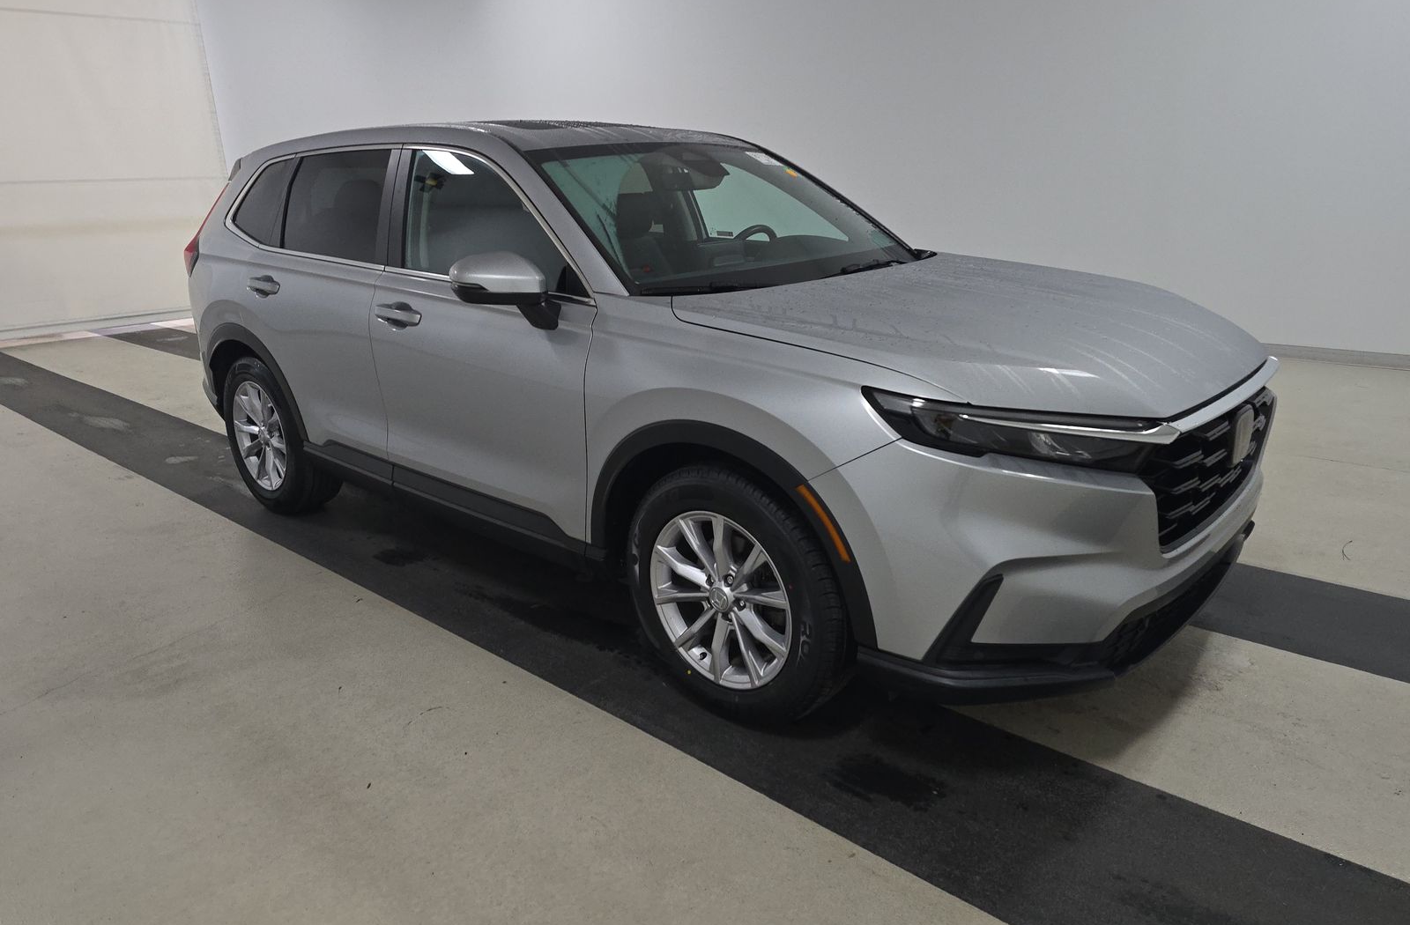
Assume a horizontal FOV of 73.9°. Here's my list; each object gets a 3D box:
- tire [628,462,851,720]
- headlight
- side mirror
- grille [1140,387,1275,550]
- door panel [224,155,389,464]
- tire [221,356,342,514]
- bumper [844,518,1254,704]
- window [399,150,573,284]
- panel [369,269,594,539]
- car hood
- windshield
[{"bbox_3d":[0.104,0.339,2.570,0.725,0.720,0.235,13,22,39],"label":"tire"},{"bbox_3d":[0.678,-0.065,2.087,0.530,0.200,0.420,13,22,39],"label":"headlight"},{"bbox_3d":[-0.572,-0.506,2.695,0.230,0.220,0.220,13,22,39],"label":"side mirror"},{"bbox_3d":[1.333,-0.008,2.451,0.150,0.350,0.980,13,22,39],"label":"grille"},{"bbox_3d":[-1.569,-0.677,3.798,1.320,1.140,0.260,13,22,39],"label":"door panel"},{"bbox_3d":[-1.928,-0.146,4.280,0.725,0.720,0.235,13,22,39],"label":"tire"},{"bbox_3d":[1.161,0.232,2.686,0.580,0.420,1.820,13,22,39],"label":"bumper"},{"bbox_3d":[-0.635,-0.786,2.951,1.050,0.440,0.080,13,-3,39],"label":"window"},{"bbox_3d":[-0.735,-0.215,3.057,1.200,0.770,0.130,13,22,39],"label":"panel"},{"bbox_3d":[0.859,-0.408,2.761,1.280,0.270,1.540,13,22,39],"label":"car hood"},{"bbox_3d":[0.088,-0.888,3.320,1.580,0.150,0.880,-19,60,-46],"label":"windshield"}]

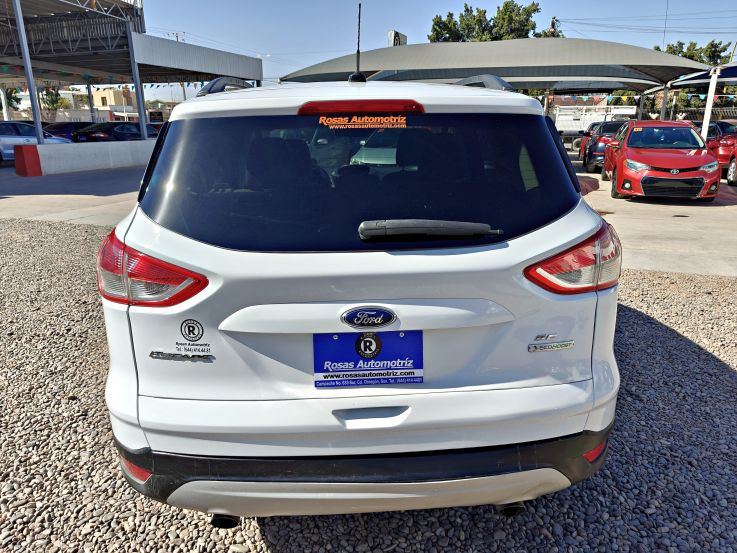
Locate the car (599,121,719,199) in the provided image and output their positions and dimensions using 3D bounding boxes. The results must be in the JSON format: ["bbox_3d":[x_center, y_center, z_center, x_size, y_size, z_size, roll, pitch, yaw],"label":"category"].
[{"bbox_3d":[6.390,-2.680,10.920,1.776,1.455,4.620,6,19,20],"label":"car"}]

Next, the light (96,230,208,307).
[{"bbox_3d":[-0.637,0.003,1.424,0.420,0.185,0.300,-2,18,-2],"label":"light"}]

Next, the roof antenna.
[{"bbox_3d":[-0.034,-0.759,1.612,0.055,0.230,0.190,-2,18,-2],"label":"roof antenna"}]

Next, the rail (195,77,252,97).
[{"bbox_3d":[-0.583,-0.866,2.352,0.070,0.090,1.500,-2,18,-2],"label":"rail"}]

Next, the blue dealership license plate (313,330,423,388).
[{"bbox_3d":[0.003,0.232,1.362,0.303,0.153,0.006,-2,18,-2],"label":"blue dealership license plate"}]

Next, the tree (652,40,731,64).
[{"bbox_3d":[20.513,-11.889,31.730,4.400,6.250,4.200,10,20,30],"label":"tree"}]

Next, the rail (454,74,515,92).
[{"bbox_3d":[0.456,-0.895,2.388,0.070,0.090,1.500,-2,18,-2],"label":"rail"}]

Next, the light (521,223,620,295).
[{"bbox_3d":[0.622,-0.032,1.468,0.420,0.185,0.300,-2,18,-2],"label":"light"}]

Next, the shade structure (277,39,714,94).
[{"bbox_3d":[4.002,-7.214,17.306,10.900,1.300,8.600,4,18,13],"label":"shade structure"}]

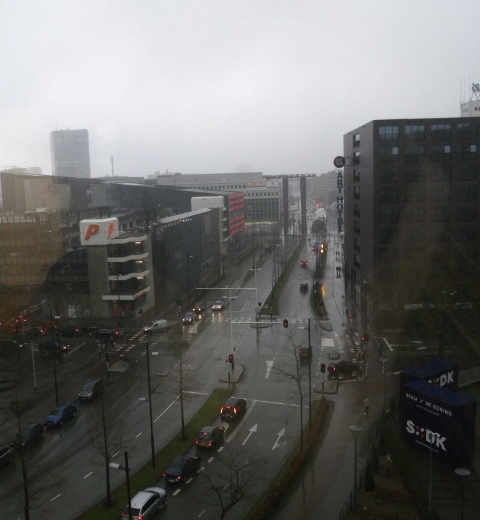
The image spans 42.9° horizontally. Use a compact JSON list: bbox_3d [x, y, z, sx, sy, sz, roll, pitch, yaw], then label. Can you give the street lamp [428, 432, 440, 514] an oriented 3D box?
[{"bbox_3d":[13.962,15.591,44.400,0.850,6.200,0.850,-2,7,0],"label":"street lamp"}]

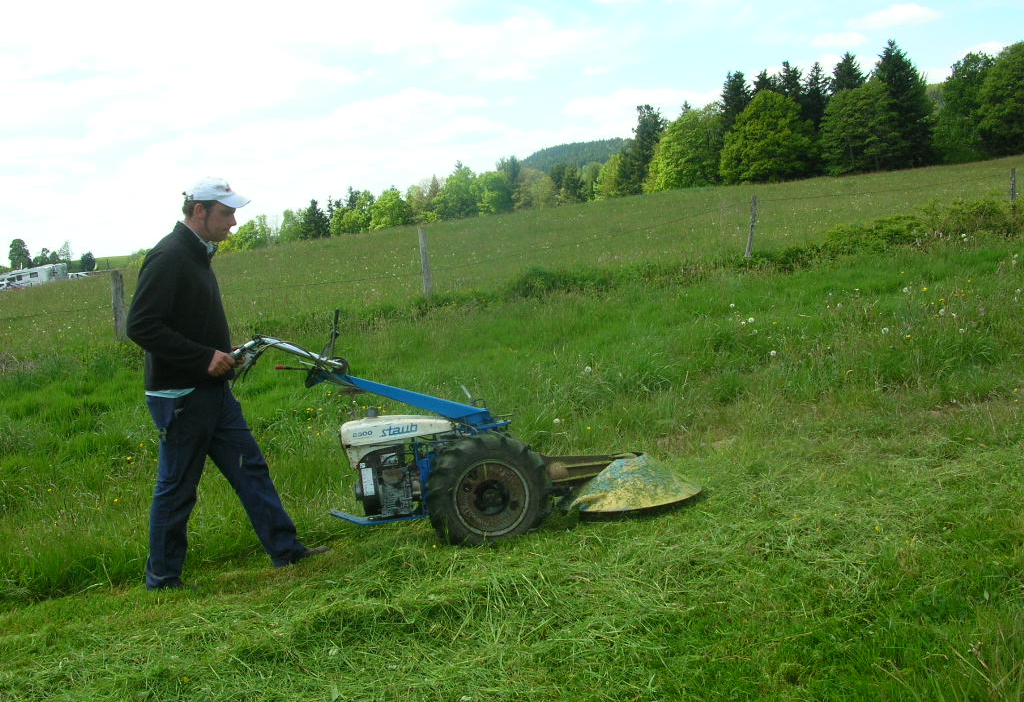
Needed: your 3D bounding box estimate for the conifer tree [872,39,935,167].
[{"bbox_3d":[37.811,-23.807,100.000,6.400,12.200,6.400,-5,7,0],"label":"conifer tree"}]

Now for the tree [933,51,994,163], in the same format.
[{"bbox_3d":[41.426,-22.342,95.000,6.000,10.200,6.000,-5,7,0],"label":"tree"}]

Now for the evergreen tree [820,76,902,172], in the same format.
[{"bbox_3d":[29.870,-19.297,89.000,6.837,7.918,6.837,-3,5,0],"label":"evergreen tree"}]

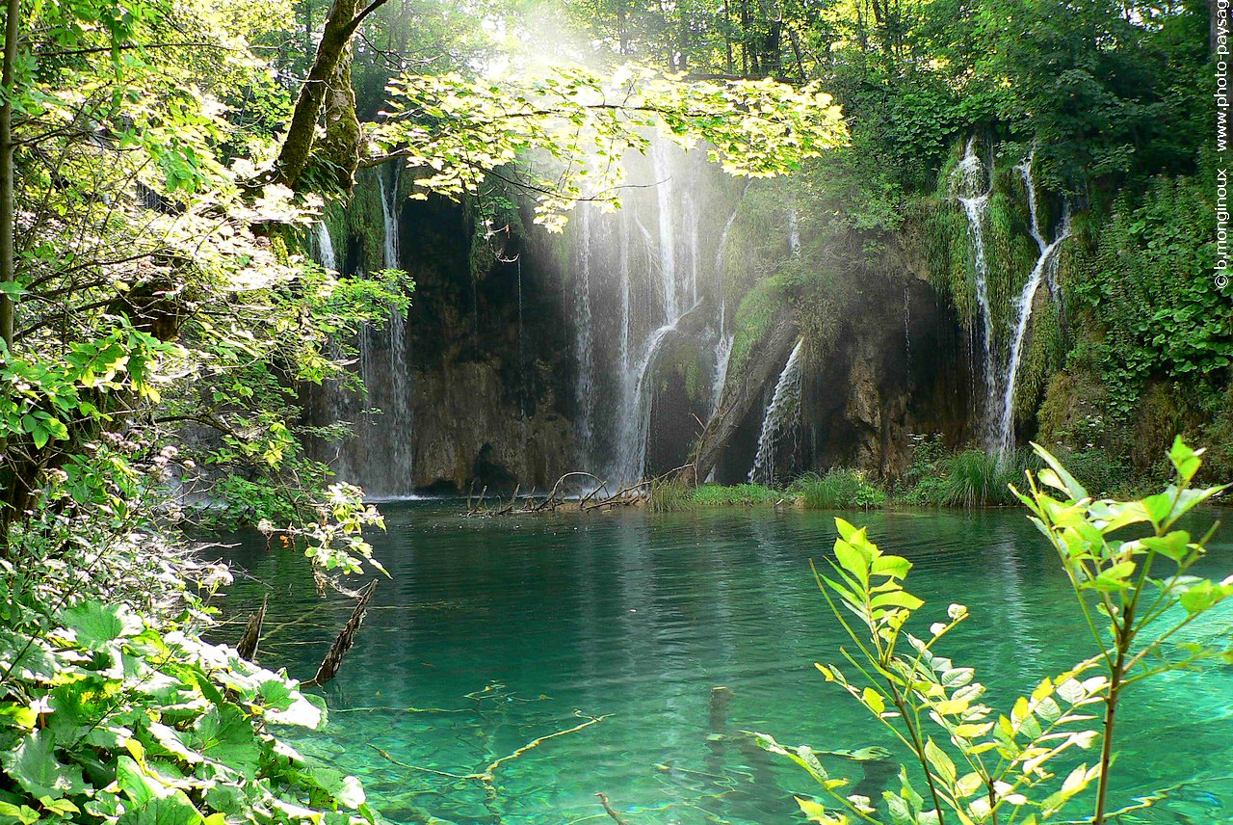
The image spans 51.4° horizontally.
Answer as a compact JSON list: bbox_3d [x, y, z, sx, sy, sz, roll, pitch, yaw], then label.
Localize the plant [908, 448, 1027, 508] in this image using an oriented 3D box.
[{"bbox_3d":[5.476,1.014,20.000,1.750,0.920,1.200,0,2,6],"label":"plant"}]

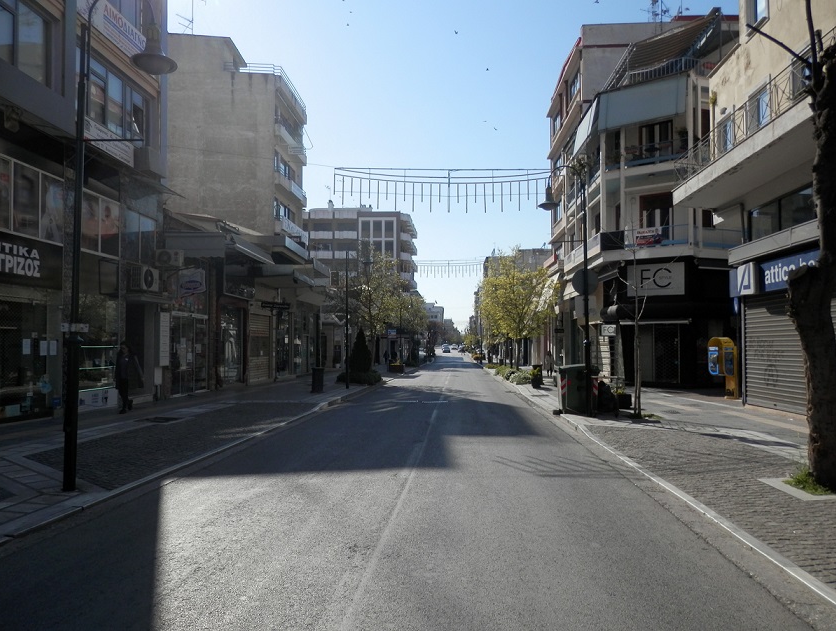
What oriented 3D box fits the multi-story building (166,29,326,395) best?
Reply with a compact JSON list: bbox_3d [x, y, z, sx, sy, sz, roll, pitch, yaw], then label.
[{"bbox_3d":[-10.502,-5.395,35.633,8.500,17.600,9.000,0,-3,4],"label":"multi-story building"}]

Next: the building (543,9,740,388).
[{"bbox_3d":[12.588,-5.851,30.486,10.000,18.000,17.000,0,-3,4],"label":"building"}]

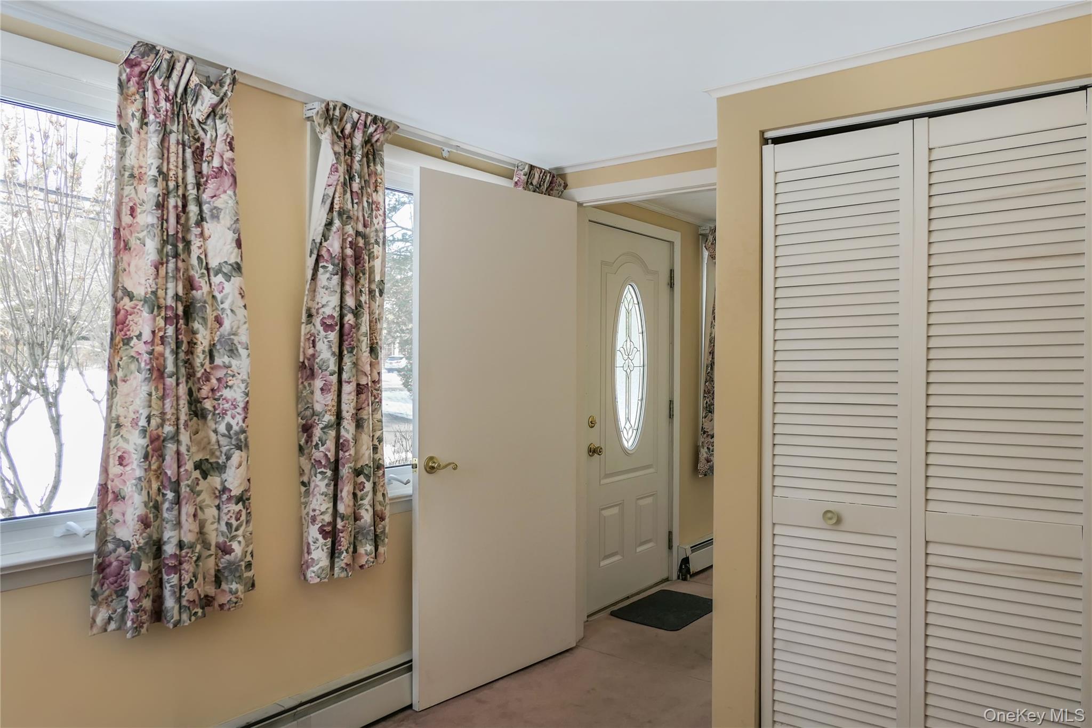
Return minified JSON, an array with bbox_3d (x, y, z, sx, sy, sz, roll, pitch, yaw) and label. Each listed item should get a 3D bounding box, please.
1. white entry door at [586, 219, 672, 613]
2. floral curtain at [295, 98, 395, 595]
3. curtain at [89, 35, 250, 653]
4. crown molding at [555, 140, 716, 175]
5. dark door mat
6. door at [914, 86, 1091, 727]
[{"bbox_3d":[0.464,0.286,4.161,0.046,2.075,0.899,0,0,38],"label":"white entry door"},{"bbox_3d":[-0.673,-0.077,2.513,0.138,1.588,0.365,0,0,38],"label":"floral curtain"},{"bbox_3d":[-1.024,-0.068,2.049,0.148,1.571,0.424,0,0,38],"label":"curtain"},{"bbox_3d":[0.414,-0.909,3.177,0.981,0.034,0.041,0,0,38],"label":"crown molding"},{"bbox_3d":[0.661,1.332,3.960,0.409,0.010,0.589,0,0,38],"label":"dark door mat"},{"bbox_3d":[1.234,0.318,1.973,0.439,2.024,0.033,0,0,38],"label":"door"}]

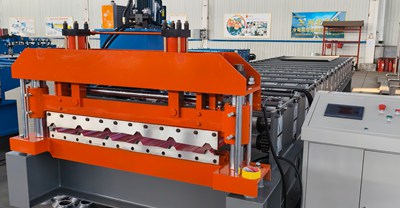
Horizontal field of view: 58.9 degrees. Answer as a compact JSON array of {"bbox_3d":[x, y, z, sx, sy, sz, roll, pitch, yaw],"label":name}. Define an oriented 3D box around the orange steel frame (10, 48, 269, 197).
[{"bbox_3d":[-0.478,0.029,2.233,1.838,0.719,0.268,5,11,25],"label":"orange steel frame"}]

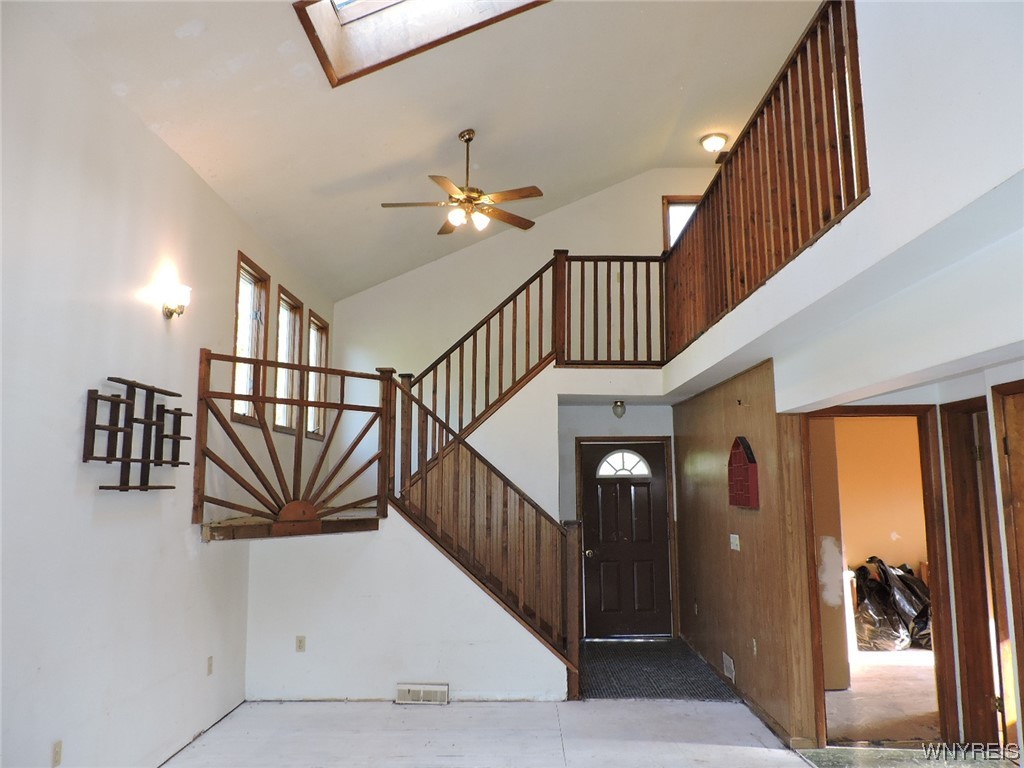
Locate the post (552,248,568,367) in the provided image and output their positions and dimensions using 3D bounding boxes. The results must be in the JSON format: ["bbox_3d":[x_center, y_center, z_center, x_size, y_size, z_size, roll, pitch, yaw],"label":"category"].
[{"bbox_3d":[0.473,-0.723,6.799,0.135,1.110,0.135,0,-8,1],"label":"post"}]

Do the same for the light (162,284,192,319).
[{"bbox_3d":[-1.965,-0.477,4.196,0.160,0.205,0.135,0,-8,1],"label":"light"}]

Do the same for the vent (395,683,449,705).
[{"bbox_3d":[-0.669,2.312,5.307,0.390,0.136,0.070,0,-8,1],"label":"vent"}]

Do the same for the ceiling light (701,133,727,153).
[{"bbox_3d":[2.124,-2.503,7.438,0.280,0.130,0.280,0,-8,1],"label":"ceiling light"}]

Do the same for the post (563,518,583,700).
[{"bbox_3d":[0.468,1.727,5.456,0.135,1.326,0.135,0,-8,1],"label":"post"}]

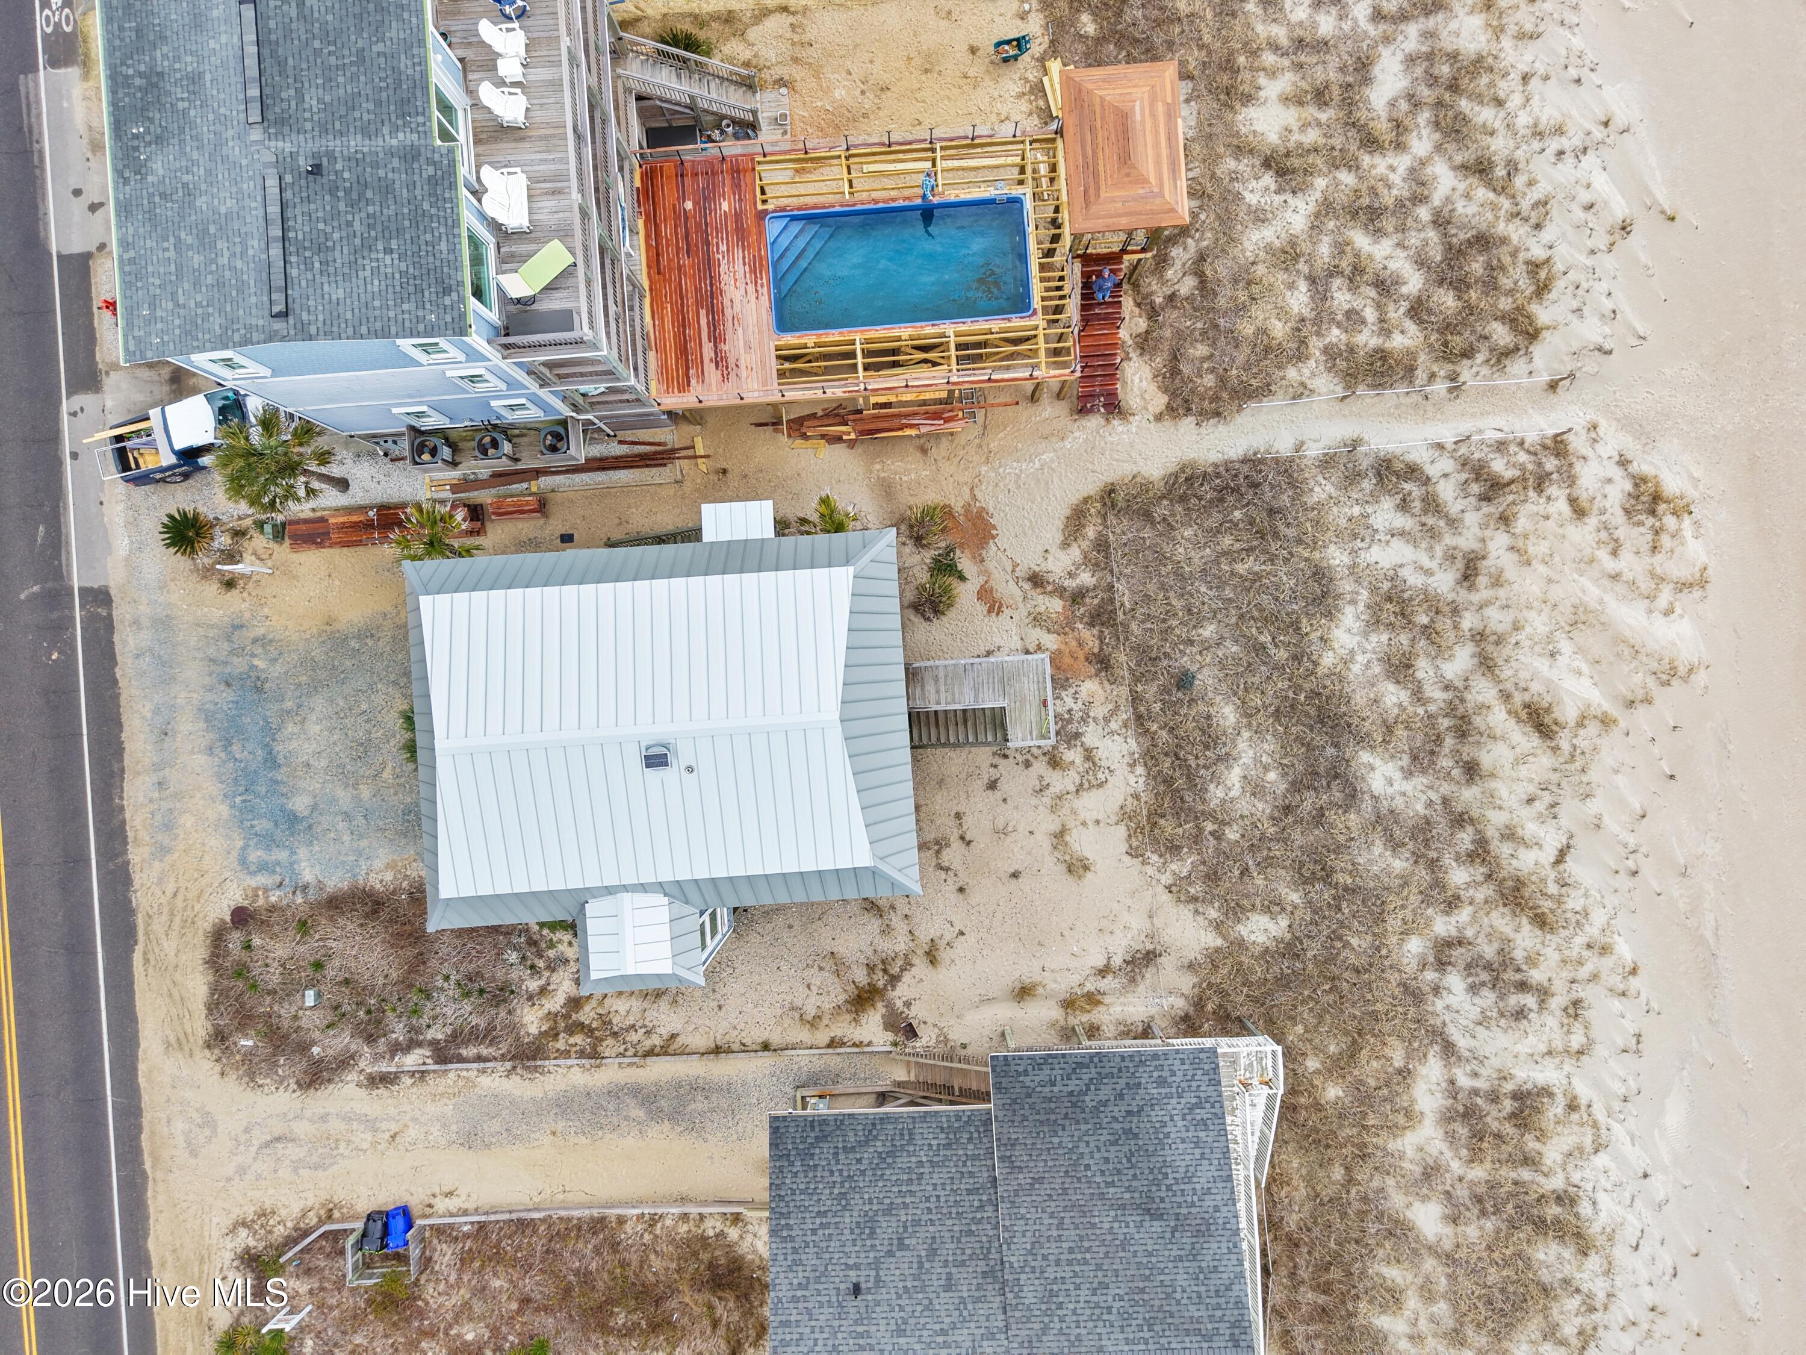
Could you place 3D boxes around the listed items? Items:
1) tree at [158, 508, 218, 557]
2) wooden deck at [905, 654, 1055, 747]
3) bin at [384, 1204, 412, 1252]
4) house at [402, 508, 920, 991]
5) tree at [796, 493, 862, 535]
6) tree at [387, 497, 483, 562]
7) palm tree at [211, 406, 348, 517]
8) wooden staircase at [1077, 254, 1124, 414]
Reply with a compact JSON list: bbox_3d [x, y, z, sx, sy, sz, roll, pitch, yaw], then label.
[{"bbox_3d":[-21.594,-4.366,37.798,1.650,1.400,1.750,0,90,0],"label":"tree"},{"bbox_3d":[2.065,0.759,36.812,4.300,3.300,2.550,-4,90,0],"label":"wooden deck"},{"bbox_3d":[-15.230,16.750,38.057,0.650,1.100,0.820,-10,90,0],"label":"bin"},{"bbox_3d":[-5.877,1.534,33.183,11.900,10.800,11.800,-4,90,0],"label":"house"},{"bbox_3d":[-2.170,-4.442,37.575,1.900,2.000,1.950,0,90,0],"label":"tree"},{"bbox_3d":[-13.525,-3.980,36.932,2.500,3.200,2.750,0,90,0],"label":"tree"},{"bbox_3d":[-17.142,-5.822,35.910,3.200,5.100,3.400,0,90,0],"label":"palm tree"},{"bbox_3d":[5.809,-10.077,36.934,1.200,3.100,4.050,-4,90,0],"label":"wooden staircase"}]

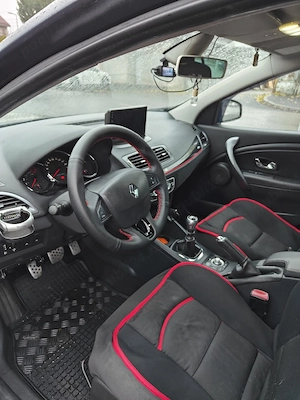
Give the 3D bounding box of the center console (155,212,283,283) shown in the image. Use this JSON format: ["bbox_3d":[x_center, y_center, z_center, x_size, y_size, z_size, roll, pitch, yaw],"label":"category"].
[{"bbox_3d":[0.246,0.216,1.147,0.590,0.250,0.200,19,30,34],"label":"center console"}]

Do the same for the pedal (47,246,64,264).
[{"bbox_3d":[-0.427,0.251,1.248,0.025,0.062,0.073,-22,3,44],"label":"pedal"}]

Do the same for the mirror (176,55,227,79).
[{"bbox_3d":[0.170,-0.446,0.940,0.238,0.063,0.038,-15,31,-35],"label":"mirror"}]

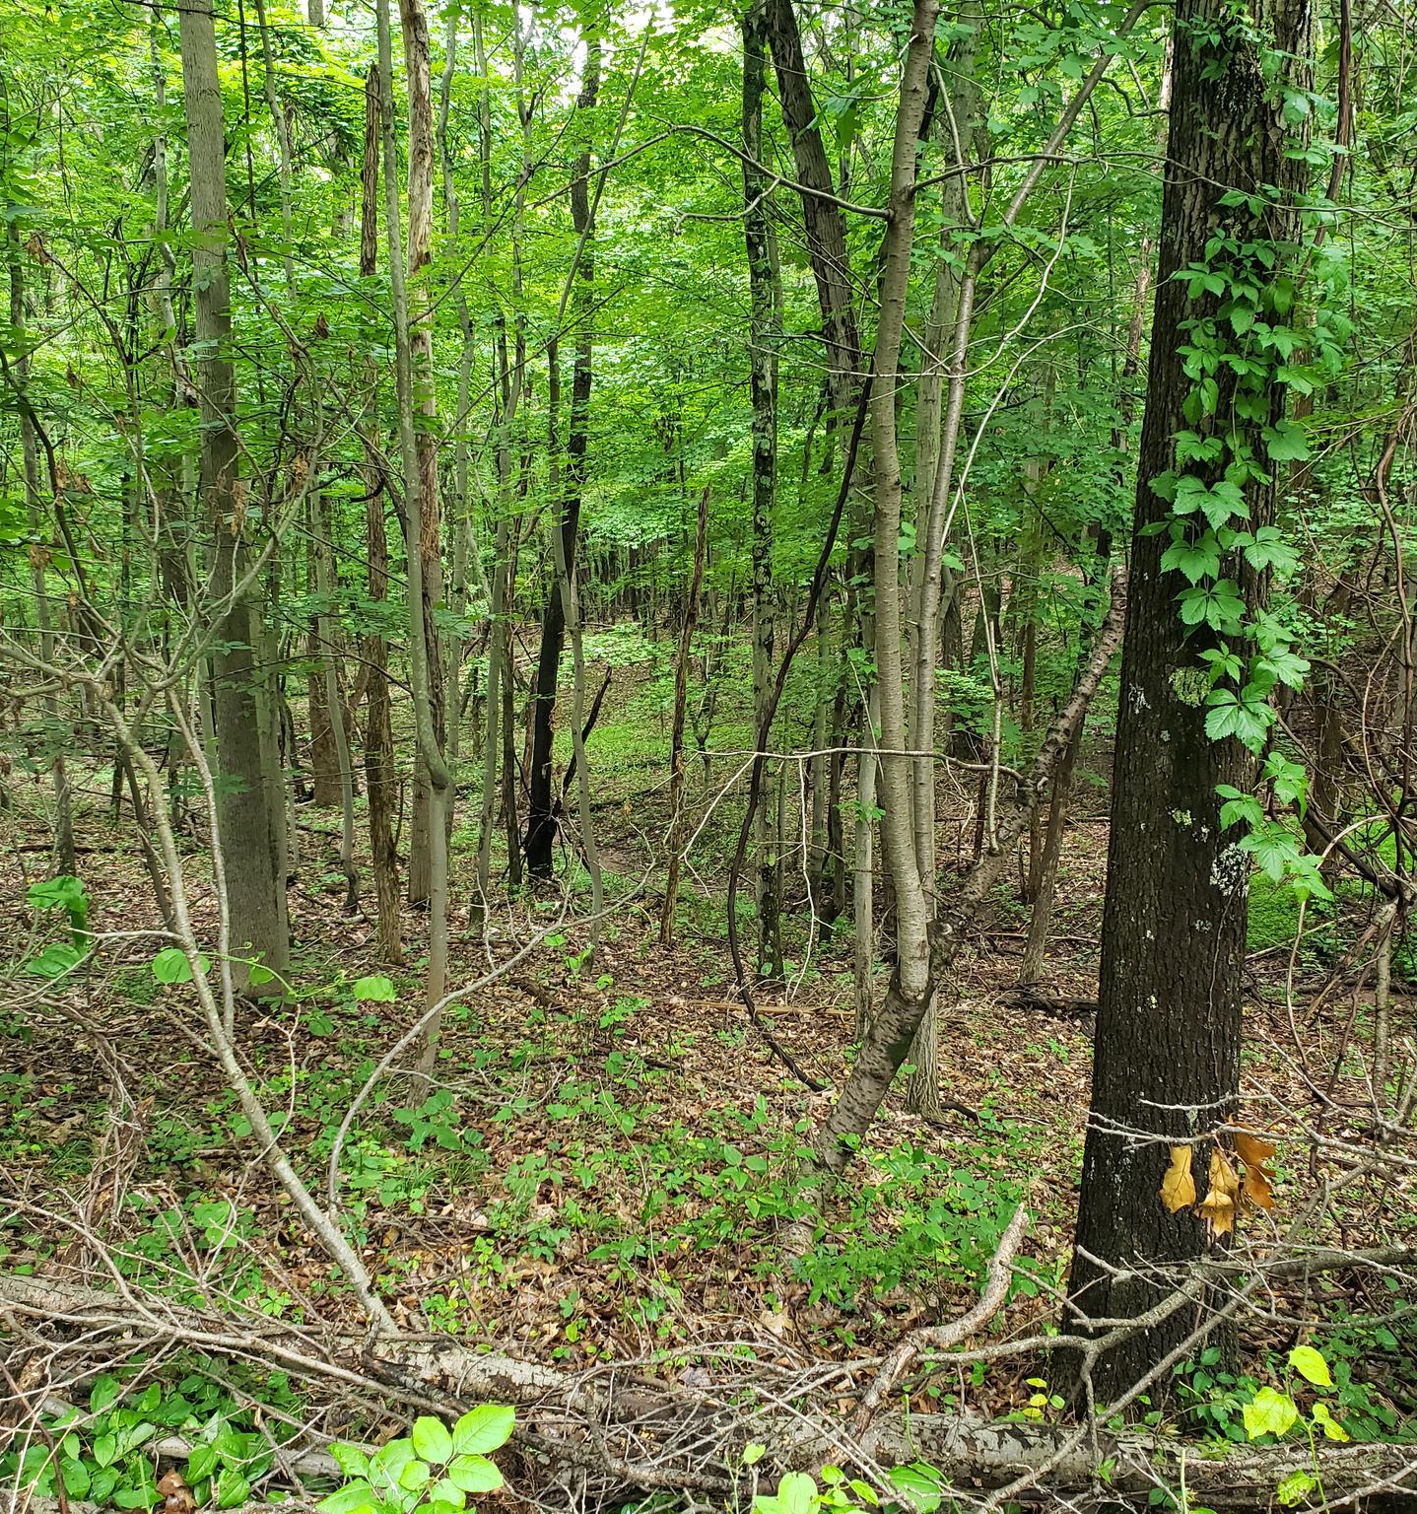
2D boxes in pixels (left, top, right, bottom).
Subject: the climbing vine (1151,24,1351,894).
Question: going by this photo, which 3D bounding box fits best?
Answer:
[{"bbox_3d":[1.015,-0.526,2.850,0.340,1.600,0.270,1,9,7],"label":"climbing vine"}]

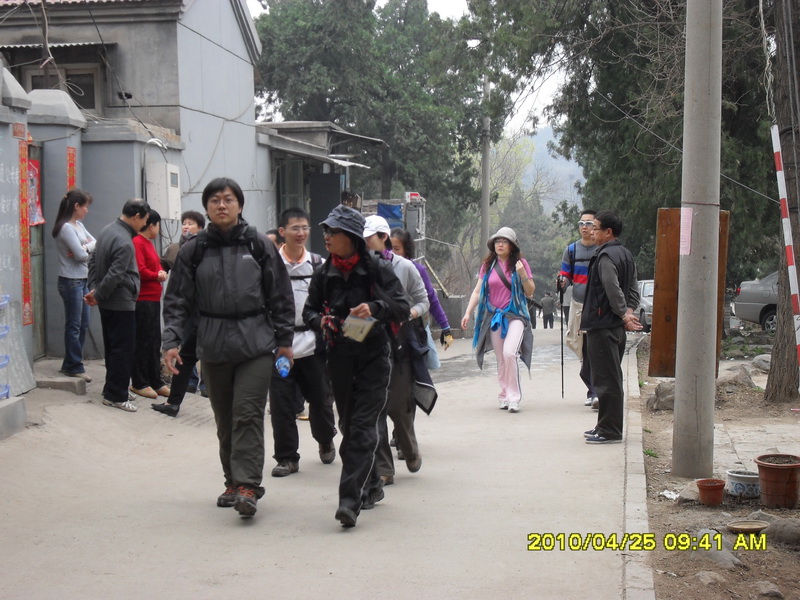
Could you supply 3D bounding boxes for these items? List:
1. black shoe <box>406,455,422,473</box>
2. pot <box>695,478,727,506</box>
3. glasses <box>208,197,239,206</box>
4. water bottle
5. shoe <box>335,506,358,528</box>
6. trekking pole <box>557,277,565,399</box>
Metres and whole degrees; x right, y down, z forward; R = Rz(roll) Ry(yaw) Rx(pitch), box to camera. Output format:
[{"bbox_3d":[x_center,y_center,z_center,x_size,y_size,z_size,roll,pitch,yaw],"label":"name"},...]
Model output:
[{"bbox_3d":[0.087,0.980,8.200,0.100,0.110,0.260,0,43,3],"label":"black shoe"},{"bbox_3d":[1.672,1.030,7.070,0.153,0.120,0.153,0,5,0],"label":"pot"},{"bbox_3d":[-0.916,-0.508,6.800,0.145,0.045,0.140,0,5,0],"label":"glasses"},{"bbox_3d":[-0.607,0.323,6.800,0.067,0.067,0.210,-8,41,1],"label":"water bottle"},{"bbox_3d":[-0.257,1.048,6.450,0.100,0.100,0.260,1,-20,12],"label":"shoe"},{"bbox_3d":[1.440,0.335,11.750,0.060,1.120,0.060,0,15,0],"label":"trekking pole"}]

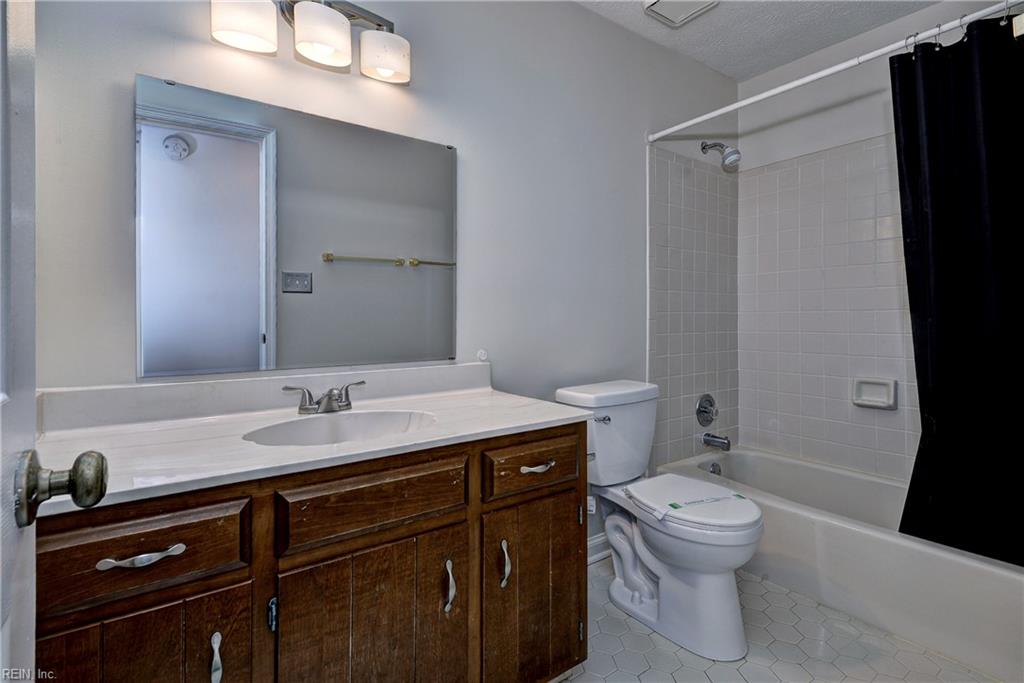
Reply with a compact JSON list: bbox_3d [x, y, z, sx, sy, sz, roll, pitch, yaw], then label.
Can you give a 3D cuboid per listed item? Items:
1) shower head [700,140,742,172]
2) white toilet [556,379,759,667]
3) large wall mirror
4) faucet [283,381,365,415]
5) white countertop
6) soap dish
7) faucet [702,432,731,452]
[{"bbox_3d":[1.097,-0.969,2.373,0.081,0.204,0.202,-2,3,-34],"label":"shower head"},{"bbox_3d":[0.519,0.594,1.721,0.411,0.806,0.697,-2,3,-34],"label":"white toilet"},{"bbox_3d":[-0.571,-0.301,1.393,0.902,0.762,0.014,-2,3,-34],"label":"large wall mirror"},{"bbox_3d":[-0.530,0.166,1.315,0.232,0.076,0.133,-2,3,-34],"label":"faucet"},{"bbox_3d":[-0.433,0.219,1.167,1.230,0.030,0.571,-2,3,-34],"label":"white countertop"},{"bbox_3d":[1.698,0.243,2.131,0.045,0.129,0.161,-2,3,-34],"label":"soap dish"},{"bbox_3d":[1.119,0.547,2.473,0.061,0.072,0.141,-2,3,-34],"label":"faucet"}]

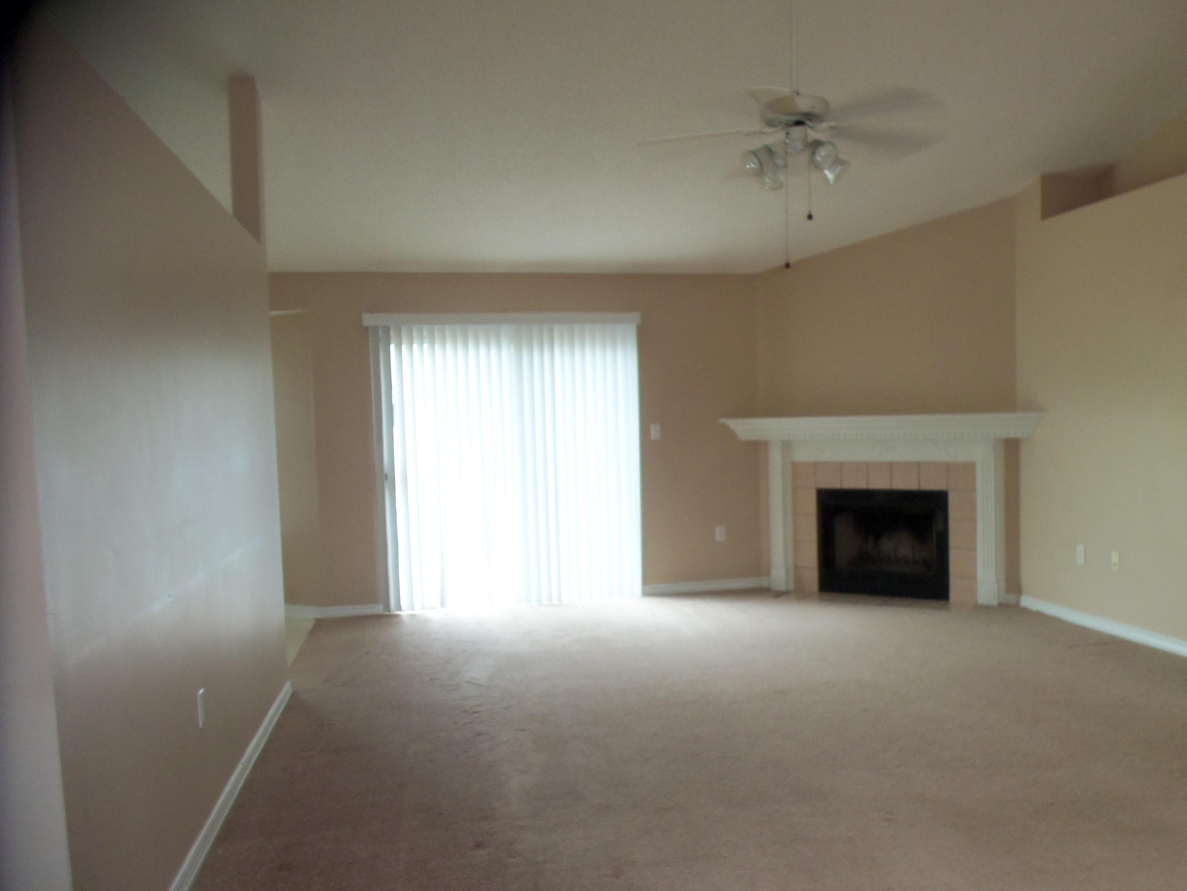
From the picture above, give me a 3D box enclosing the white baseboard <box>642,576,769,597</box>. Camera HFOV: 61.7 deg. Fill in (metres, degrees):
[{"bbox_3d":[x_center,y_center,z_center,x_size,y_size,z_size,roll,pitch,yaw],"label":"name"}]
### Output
[{"bbox_3d":[0.845,1.061,7.475,0.970,0.078,0.022,-2,1,-9],"label":"white baseboard"}]

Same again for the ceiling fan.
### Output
[{"bbox_3d":[0.849,-1.475,4.194,1.300,0.860,1.300,-2,1,-9],"label":"ceiling fan"}]

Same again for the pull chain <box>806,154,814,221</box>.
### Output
[{"bbox_3d":[0.910,-1.086,4.190,0.024,0.285,0.024,-2,1,-9],"label":"pull chain"}]

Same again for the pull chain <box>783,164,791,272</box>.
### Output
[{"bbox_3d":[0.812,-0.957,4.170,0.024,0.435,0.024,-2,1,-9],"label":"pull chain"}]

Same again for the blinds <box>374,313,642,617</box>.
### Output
[{"bbox_3d":[-0.609,0.099,7.188,1.900,2.080,0.120,-2,1,-9],"label":"blinds"}]

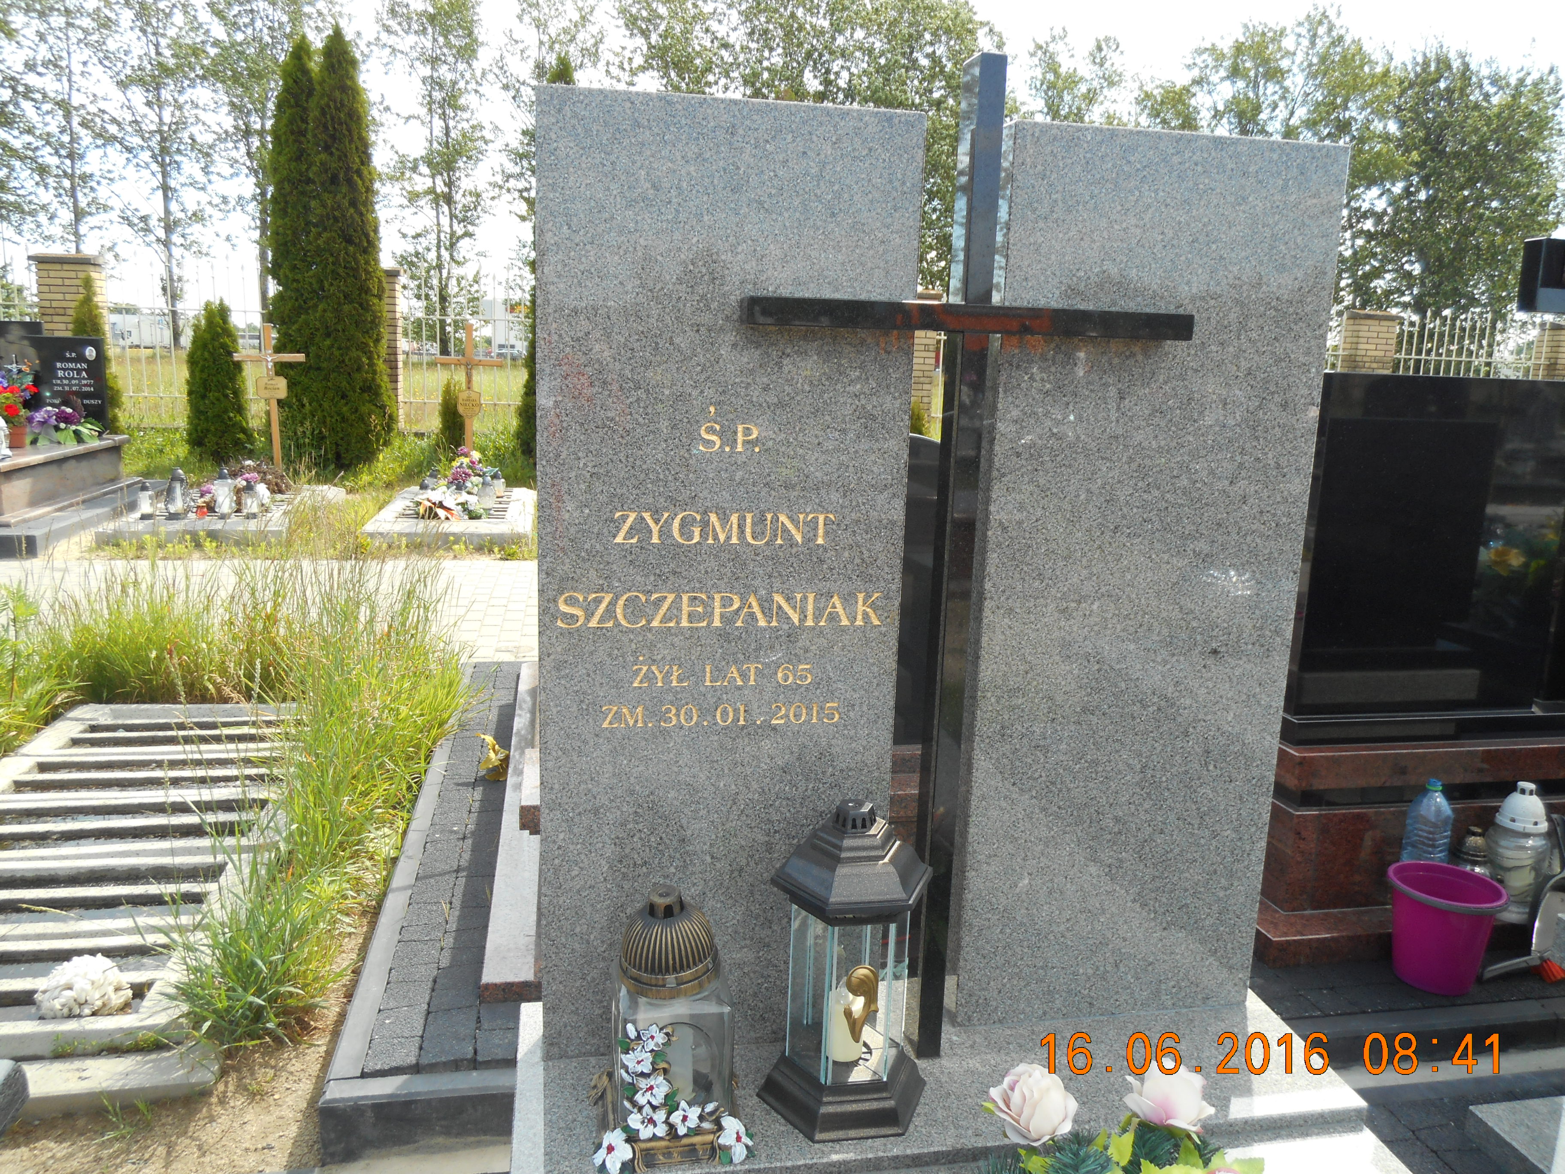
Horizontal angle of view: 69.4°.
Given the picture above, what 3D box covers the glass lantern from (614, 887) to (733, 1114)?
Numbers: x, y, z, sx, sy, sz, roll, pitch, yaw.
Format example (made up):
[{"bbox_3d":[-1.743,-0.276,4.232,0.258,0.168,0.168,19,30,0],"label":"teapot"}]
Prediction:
[{"bbox_3d":[-0.143,0.532,1.426,0.154,0.321,0.149,0,11,-10],"label":"glass lantern"}]

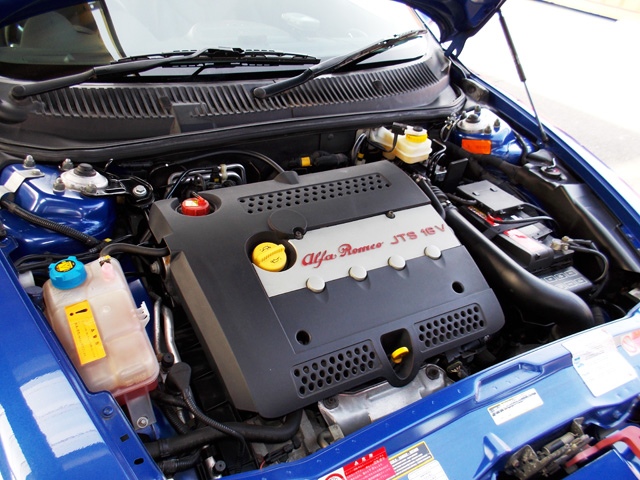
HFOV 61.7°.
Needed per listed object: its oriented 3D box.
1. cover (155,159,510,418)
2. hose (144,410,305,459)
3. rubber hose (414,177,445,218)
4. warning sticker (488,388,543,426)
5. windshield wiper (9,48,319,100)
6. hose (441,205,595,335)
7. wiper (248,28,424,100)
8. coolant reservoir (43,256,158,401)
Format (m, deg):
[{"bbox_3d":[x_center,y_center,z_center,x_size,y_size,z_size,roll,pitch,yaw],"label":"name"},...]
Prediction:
[{"bbox_3d":[0.028,0.074,1.102,0.585,0.110,0.485,-13,56,-25],"label":"cover"},{"bbox_3d":[-0.167,0.362,0.979,0.285,0.045,0.050,-4,35,-14],"label":"hose"},{"bbox_3d":[0.284,-0.100,1.396,0.030,0.035,0.200,-3,44,-12],"label":"rubber hose"},{"bbox_3d":[0.329,0.277,0.894,0.108,0.002,0.032,-13,48,-25],"label":"warning sticker"},{"bbox_3d":[-0.368,-0.462,1.433,0.820,0.055,0.090,-13,63,-21],"label":"windshield wiper"},{"bbox_3d":[0.469,0.062,1.314,0.115,0.130,0.470,-13,38,-25],"label":"hose"},{"bbox_3d":[0.105,-0.558,1.642,0.770,0.055,0.065,-32,72,-35],"label":"wiper"},{"bbox_3d":[-0.434,0.171,1.057,0.162,0.235,0.165,-13,38,-25],"label":"coolant reservoir"}]

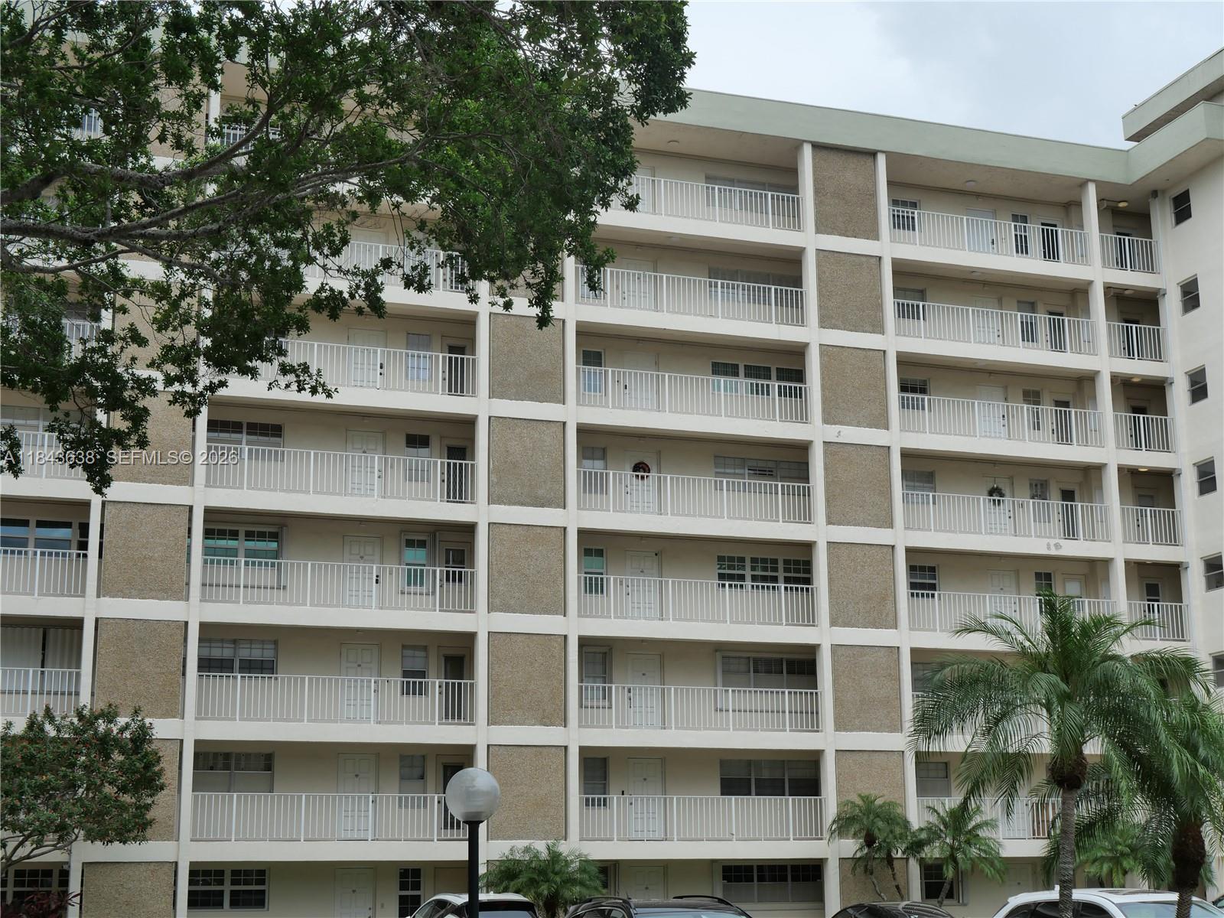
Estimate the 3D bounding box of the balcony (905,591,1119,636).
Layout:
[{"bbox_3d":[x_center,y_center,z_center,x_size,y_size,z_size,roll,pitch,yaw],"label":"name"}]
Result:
[{"bbox_3d":[10.716,4.154,46.942,6.434,1.054,0.080,4,-14,-19],"label":"balcony"}]

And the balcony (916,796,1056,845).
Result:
[{"bbox_3d":[10.774,9.301,45.729,6.434,1.054,0.080,4,-14,-19],"label":"balcony"}]

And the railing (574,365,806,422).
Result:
[{"bbox_3d":[2.161,-1.605,45.225,6.424,1.054,0.080,4,-14,-19],"label":"railing"}]

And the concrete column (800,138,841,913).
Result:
[{"bbox_3d":[5.337,1.698,45.621,0.241,21.029,0.331,4,-14,-19],"label":"concrete column"}]

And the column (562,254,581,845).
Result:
[{"bbox_3d":[-0.992,1.278,43.430,0.251,20.678,0.331,4,-14,-19],"label":"column"}]

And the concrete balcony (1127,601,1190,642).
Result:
[{"bbox_3d":[15.131,4.518,49.023,1.893,1.047,0.120,4,-14,-19],"label":"concrete balcony"}]

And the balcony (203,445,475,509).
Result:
[{"bbox_3d":[-6.523,0.526,42.561,6.492,1.121,1.250,4,-14,-19],"label":"balcony"}]

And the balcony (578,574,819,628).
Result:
[{"bbox_3d":[2.219,3.558,44.008,6.424,1.054,0.080,4,-14,-19],"label":"balcony"}]

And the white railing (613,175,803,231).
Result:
[{"bbox_3d":[2.108,-6.770,46.445,6.434,1.054,0.080,4,-14,-19],"label":"white railing"}]

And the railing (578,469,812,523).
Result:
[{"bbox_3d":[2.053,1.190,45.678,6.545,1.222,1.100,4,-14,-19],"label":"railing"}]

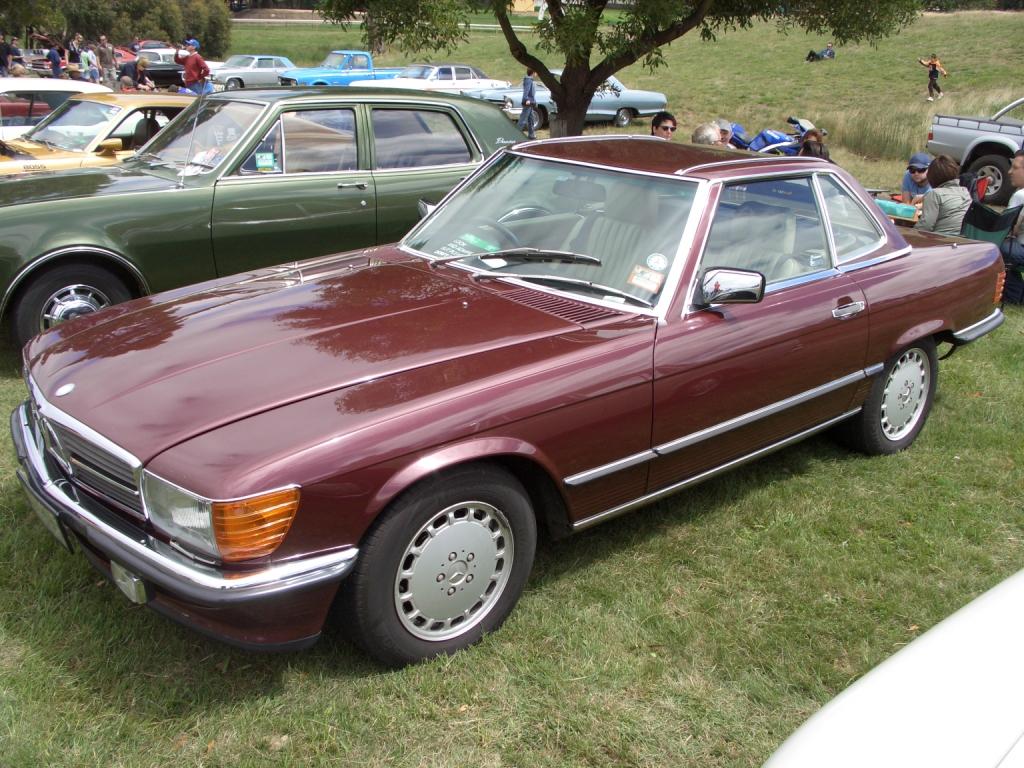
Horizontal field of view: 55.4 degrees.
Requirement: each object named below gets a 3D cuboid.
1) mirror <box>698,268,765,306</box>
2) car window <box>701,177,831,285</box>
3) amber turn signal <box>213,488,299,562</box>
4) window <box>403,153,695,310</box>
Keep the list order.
[{"bbox_3d":[0.718,-0.321,3.175,0.195,0.105,0.085,10,21,25],"label":"mirror"},{"bbox_3d":[0.868,-0.517,3.478,0.850,0.410,0.050,-14,1,-38],"label":"car window"},{"bbox_3d":[-0.595,0.328,2.298,0.182,0.172,0.120,-14,24,-38],"label":"amber turn signal"},{"bbox_3d":[0.132,-0.645,3.736,1.380,0.100,0.550,21,69,46],"label":"window"}]

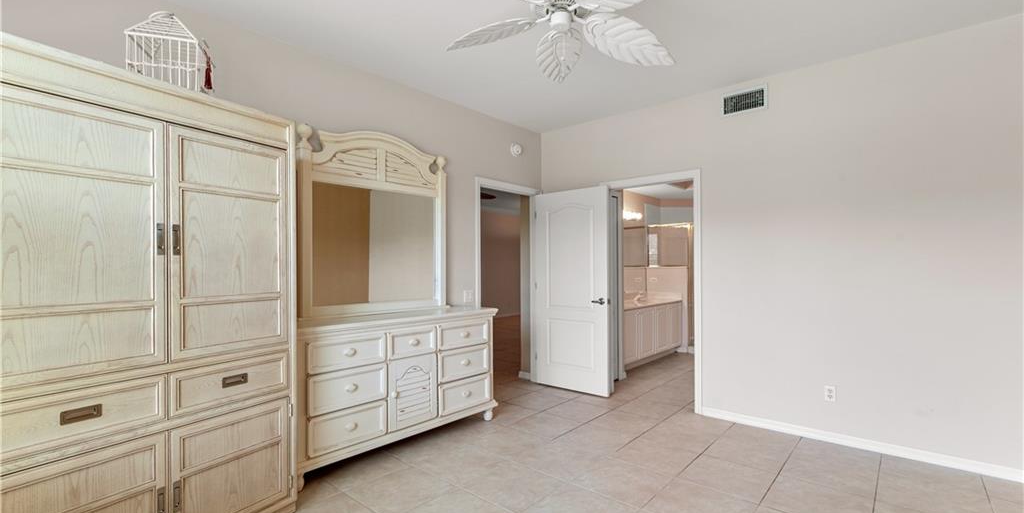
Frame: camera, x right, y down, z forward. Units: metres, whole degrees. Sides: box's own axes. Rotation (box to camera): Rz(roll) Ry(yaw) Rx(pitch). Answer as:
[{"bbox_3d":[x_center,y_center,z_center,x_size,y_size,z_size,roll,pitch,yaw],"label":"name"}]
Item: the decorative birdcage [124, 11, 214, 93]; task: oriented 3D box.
[{"bbox_3d":[-1.694,-0.969,2.135,0.272,0.475,0.272,0,-1,-20],"label":"decorative birdcage"}]

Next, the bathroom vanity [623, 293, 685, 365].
[{"bbox_3d":[1.656,1.002,5.687,0.550,0.790,1.820,-2,-2,43],"label":"bathroom vanity"}]

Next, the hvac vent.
[{"bbox_3d":[1.873,-1.256,3.442,0.335,0.191,0.025,-2,-2,43],"label":"hvac vent"}]

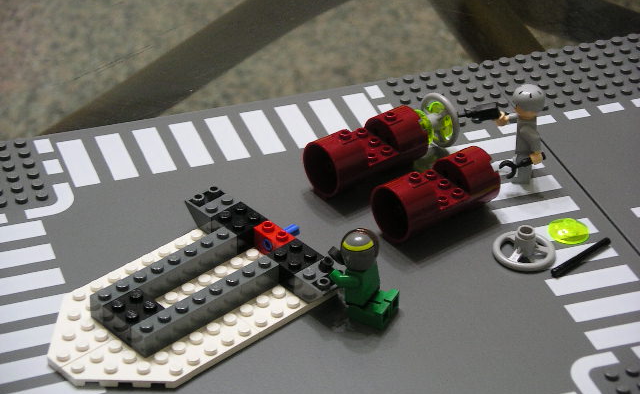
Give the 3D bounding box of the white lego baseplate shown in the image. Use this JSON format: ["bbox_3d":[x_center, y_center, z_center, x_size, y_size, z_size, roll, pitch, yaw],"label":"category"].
[{"bbox_3d":[-0.052,0.040,0.662,0.104,0.005,0.064,-27,45,-35],"label":"white lego baseplate"}]

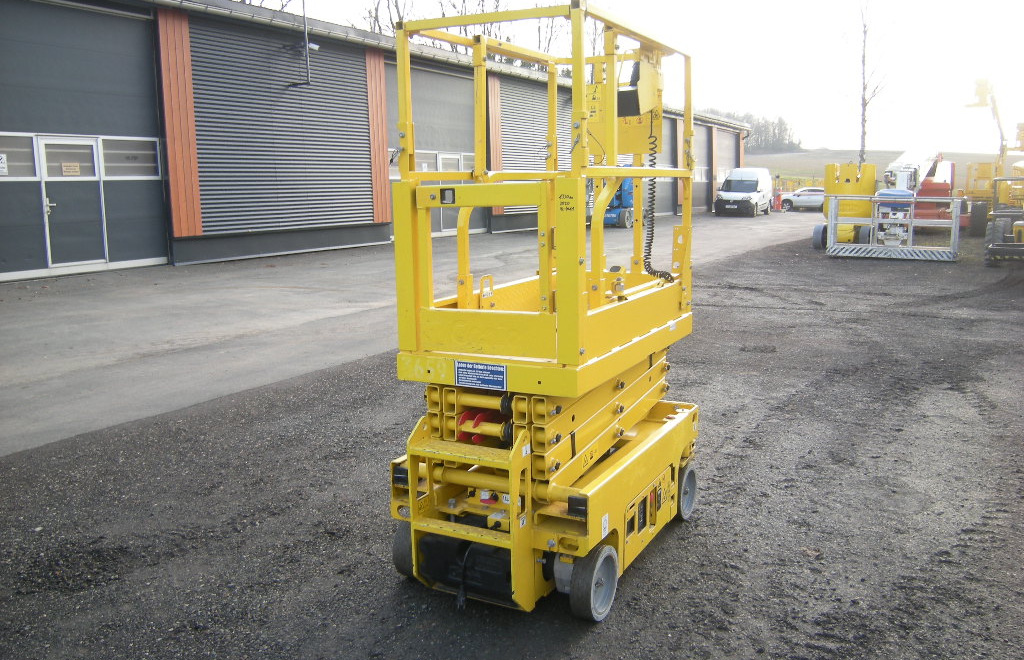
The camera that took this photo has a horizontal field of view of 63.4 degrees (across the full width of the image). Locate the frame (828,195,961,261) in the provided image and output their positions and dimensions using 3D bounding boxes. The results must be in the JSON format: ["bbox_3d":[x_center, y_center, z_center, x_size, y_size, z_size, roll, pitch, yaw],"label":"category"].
[{"bbox_3d":[7.323,-1.948,15.900,2.330,1.170,0.880,5,11,26],"label":"frame"}]

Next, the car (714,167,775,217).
[{"bbox_3d":[10.470,-6.220,37.450,1.830,2.100,4.550,3,10,27],"label":"car"}]

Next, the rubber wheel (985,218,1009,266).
[{"bbox_3d":[8.114,-1.452,13.900,0.310,0.760,0.760,5,11,34],"label":"rubber wheel"}]

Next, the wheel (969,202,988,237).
[{"bbox_3d":[12.040,-2.842,21.400,0.370,0.890,0.890,4,11,31],"label":"wheel"}]

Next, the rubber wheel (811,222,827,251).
[{"bbox_3d":[6.838,-2.044,18.300,0.210,0.560,0.560,6,12,40],"label":"rubber wheel"}]

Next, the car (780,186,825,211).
[{"bbox_3d":[18.311,-8.083,51.500,4.400,1.550,1.820,3,10,28],"label":"car"}]

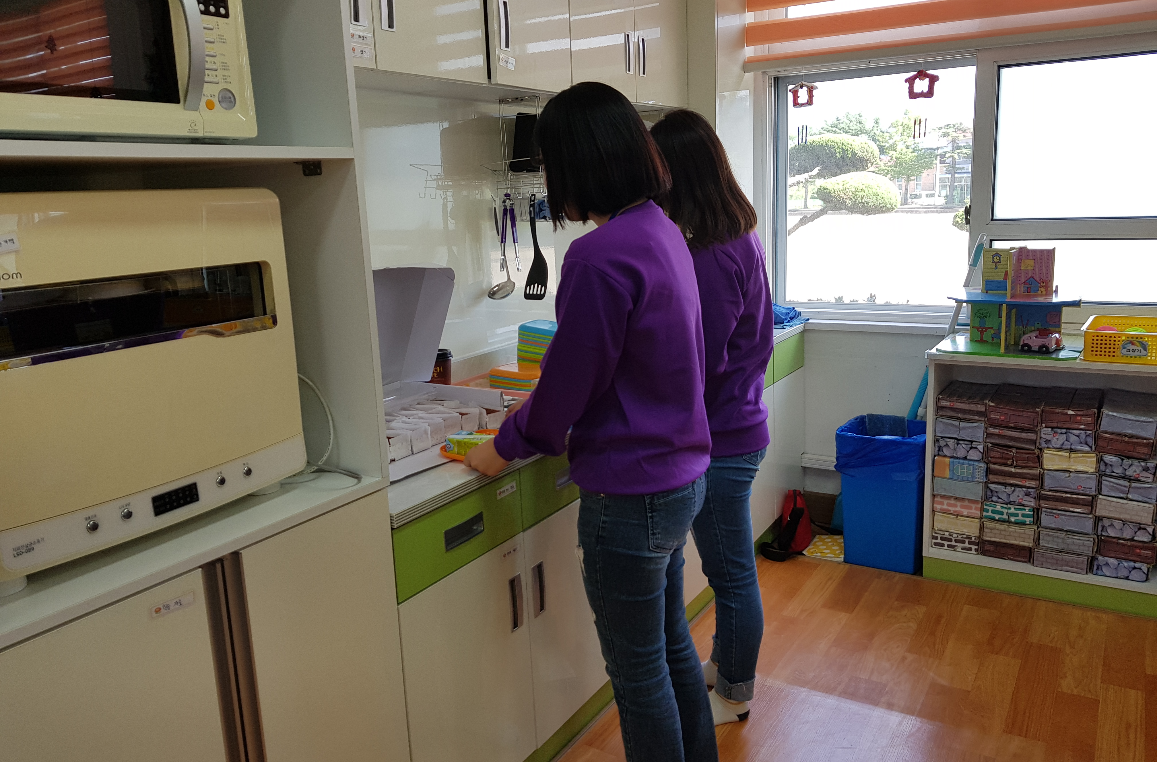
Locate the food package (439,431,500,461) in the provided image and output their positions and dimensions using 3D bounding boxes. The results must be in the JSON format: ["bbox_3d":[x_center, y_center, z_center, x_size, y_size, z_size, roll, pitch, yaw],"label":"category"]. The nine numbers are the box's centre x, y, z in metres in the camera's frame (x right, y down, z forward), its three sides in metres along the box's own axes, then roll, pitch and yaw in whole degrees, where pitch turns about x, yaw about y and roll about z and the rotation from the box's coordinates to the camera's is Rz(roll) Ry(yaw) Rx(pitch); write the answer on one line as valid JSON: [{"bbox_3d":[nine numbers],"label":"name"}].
[{"bbox_3d":[-0.225,0.139,1.877,0.107,0.034,0.055,6,15,32],"label":"food package"}]

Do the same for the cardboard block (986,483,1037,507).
[{"bbox_3d":[1.511,0.349,2.995,0.151,0.064,0.295,5,14,32],"label":"cardboard block"}]

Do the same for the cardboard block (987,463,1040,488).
[{"bbox_3d":[1.536,0.289,3.044,0.152,0.068,0.300,5,14,29],"label":"cardboard block"}]

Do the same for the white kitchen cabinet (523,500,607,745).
[{"bbox_3d":[-0.217,0.537,2.241,0.500,0.532,0.395,5,14,32],"label":"white kitchen cabinet"}]

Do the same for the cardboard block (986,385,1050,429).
[{"bbox_3d":[1.517,0.091,3.007,0.152,0.070,0.300,5,14,29],"label":"cardboard block"}]

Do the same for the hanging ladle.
[{"bbox_3d":[-0.244,-0.402,2.636,0.090,0.300,0.083,-12,16,-38],"label":"hanging ladle"}]

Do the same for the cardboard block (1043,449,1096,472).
[{"bbox_3d":[1.639,0.227,2.883,0.150,0.065,0.295,5,14,32],"label":"cardboard block"}]

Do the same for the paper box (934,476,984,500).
[{"bbox_3d":[1.413,0.351,3.189,0.158,0.069,0.290,5,14,31],"label":"paper box"}]

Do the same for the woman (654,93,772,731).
[{"bbox_3d":[0.300,0.097,2.376,0.460,1.610,0.440,3,13,22],"label":"woman"}]

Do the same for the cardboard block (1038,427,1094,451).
[{"bbox_3d":[1.629,0.156,2.879,0.152,0.066,0.300,5,14,32],"label":"cardboard block"}]

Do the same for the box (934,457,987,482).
[{"bbox_3d":[1.373,0.272,3.067,0.158,0.067,0.295,5,14,32],"label":"box"}]

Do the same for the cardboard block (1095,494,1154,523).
[{"bbox_3d":[1.779,0.373,2.827,0.153,0.066,0.295,5,14,32],"label":"cardboard block"}]

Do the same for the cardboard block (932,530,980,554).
[{"bbox_3d":[1.387,0.529,3.134,0.152,0.066,0.300,5,14,32],"label":"cardboard block"}]

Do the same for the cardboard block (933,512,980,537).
[{"bbox_3d":[1.385,0.466,3.120,0.152,0.066,0.300,5,14,32],"label":"cardboard block"}]

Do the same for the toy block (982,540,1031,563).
[{"bbox_3d":[1.566,0.564,3.147,0.154,0.063,0.290,5,14,31],"label":"toy block"}]

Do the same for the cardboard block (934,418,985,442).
[{"bbox_3d":[1.378,0.136,3.099,0.152,0.068,0.300,5,14,29],"label":"cardboard block"}]

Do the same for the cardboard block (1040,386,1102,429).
[{"bbox_3d":[1.674,0.093,2.959,0.157,0.071,0.300,5,14,31],"label":"cardboard block"}]

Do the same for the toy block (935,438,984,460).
[{"bbox_3d":[1.406,0.208,3.159,0.155,0.069,0.290,5,14,31],"label":"toy block"}]

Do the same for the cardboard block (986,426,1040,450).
[{"bbox_3d":[1.493,0.159,2.961,0.153,0.063,0.295,5,14,32],"label":"cardboard block"}]

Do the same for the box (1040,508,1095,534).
[{"bbox_3d":[1.686,0.434,2.991,0.152,0.068,0.300,5,14,29],"label":"box"}]

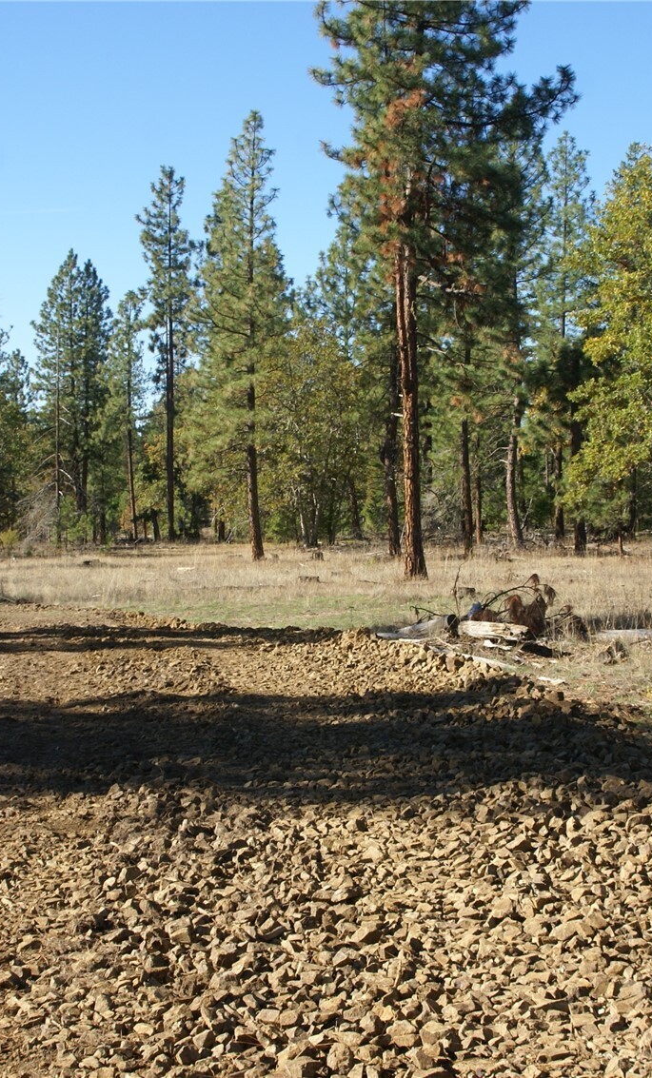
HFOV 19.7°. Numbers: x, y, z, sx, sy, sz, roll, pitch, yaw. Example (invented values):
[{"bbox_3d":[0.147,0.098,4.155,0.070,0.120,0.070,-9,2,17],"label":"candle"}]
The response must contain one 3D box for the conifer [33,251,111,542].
[{"bbox_3d":[-11.322,-6.303,83.895,3.484,13.056,3.484,0,1,0],"label":"conifer"}]

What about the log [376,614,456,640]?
[{"bbox_3d":[1.157,1.125,24.200,1.143,0.250,0.250,0,1,25],"label":"log"}]

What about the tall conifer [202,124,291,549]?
[{"bbox_3d":[-2.716,-6.689,61.882,2.986,14.706,2.986,0,1,0],"label":"tall conifer"}]

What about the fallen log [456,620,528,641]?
[{"bbox_3d":[2.127,1.155,24.000,0.964,0.260,0.260,0,1,15],"label":"fallen log"}]

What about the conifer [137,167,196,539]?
[{"bbox_3d":[-7.730,-8.946,90.855,2.861,18.016,2.861,0,1,0],"label":"conifer"}]

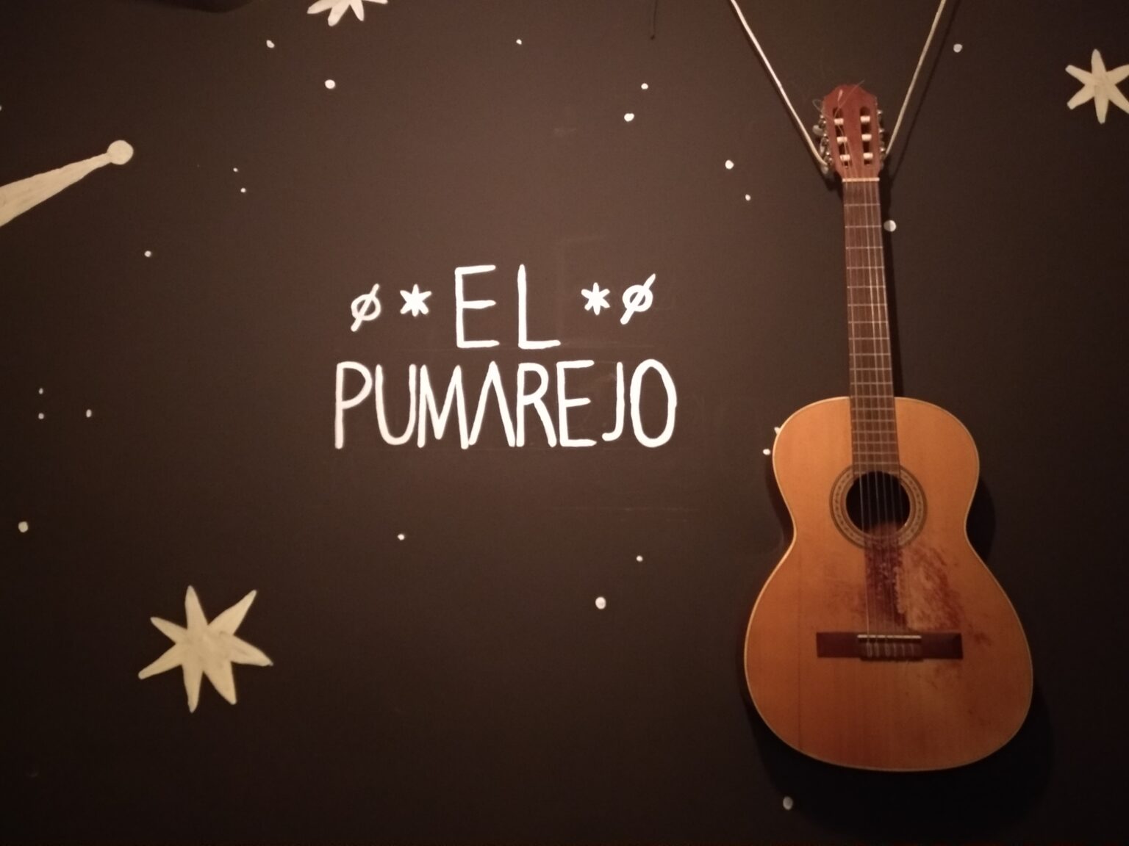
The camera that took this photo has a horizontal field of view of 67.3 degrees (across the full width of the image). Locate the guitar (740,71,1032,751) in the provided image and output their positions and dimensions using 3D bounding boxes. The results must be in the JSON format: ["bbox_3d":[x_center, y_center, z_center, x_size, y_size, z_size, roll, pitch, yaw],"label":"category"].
[{"bbox_3d":[0.438,-0.036,1.237,0.372,1.004,0.106,0,-11,6],"label":"guitar"}]

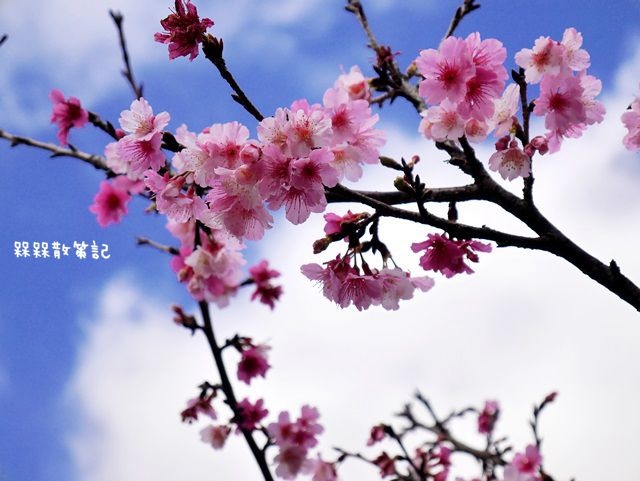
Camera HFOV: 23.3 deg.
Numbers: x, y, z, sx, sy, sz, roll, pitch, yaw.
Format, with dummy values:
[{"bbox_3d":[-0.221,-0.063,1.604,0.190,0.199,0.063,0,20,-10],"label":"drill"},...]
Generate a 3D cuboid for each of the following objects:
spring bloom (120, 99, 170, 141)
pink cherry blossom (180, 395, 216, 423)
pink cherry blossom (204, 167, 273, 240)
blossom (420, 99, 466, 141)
[{"bbox_3d":[-0.105,-0.072,0.930,0.031,0.028,0.018,0,-24,13],"label":"spring bloom"},{"bbox_3d":[-0.113,0.157,1.450,0.022,0.022,0.030,44,-42,-15],"label":"pink cherry blossom"},{"bbox_3d":[-0.051,-0.023,0.980,0.041,0.035,0.040,8,-65,-17],"label":"pink cherry blossom"},{"bbox_3d":[0.065,-0.064,0.820,0.025,0.024,0.013,0,3,12],"label":"blossom"}]

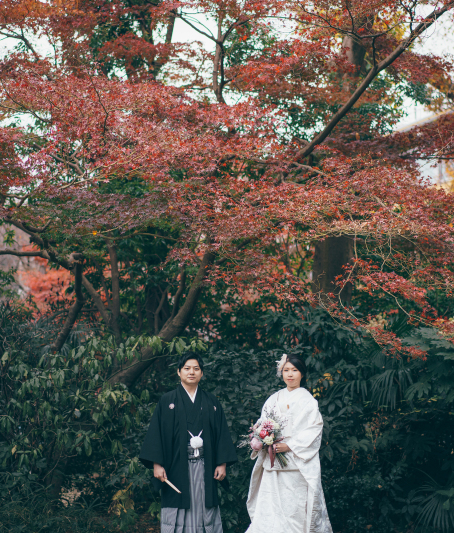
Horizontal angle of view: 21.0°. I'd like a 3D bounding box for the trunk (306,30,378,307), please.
[{"bbox_3d":[1.300,-1.123,14.000,0.720,3.300,0.600,0,-5,0],"label":"trunk"}]

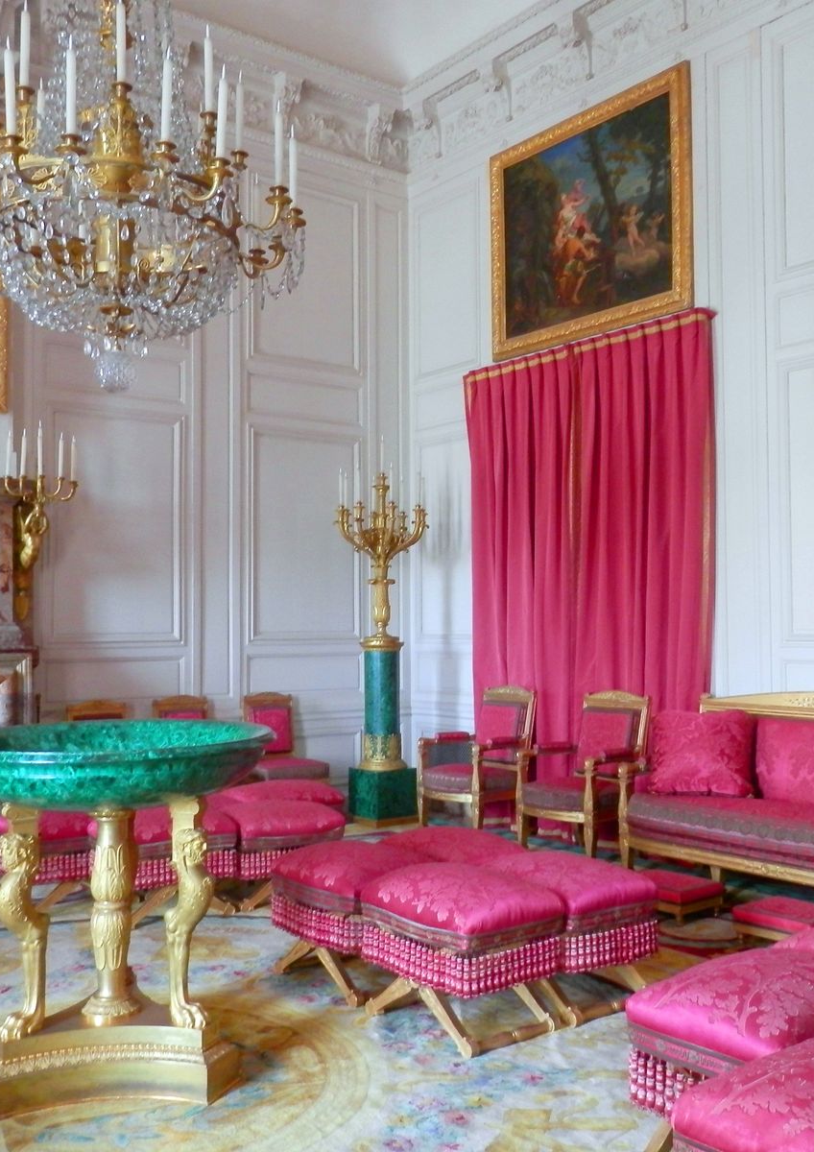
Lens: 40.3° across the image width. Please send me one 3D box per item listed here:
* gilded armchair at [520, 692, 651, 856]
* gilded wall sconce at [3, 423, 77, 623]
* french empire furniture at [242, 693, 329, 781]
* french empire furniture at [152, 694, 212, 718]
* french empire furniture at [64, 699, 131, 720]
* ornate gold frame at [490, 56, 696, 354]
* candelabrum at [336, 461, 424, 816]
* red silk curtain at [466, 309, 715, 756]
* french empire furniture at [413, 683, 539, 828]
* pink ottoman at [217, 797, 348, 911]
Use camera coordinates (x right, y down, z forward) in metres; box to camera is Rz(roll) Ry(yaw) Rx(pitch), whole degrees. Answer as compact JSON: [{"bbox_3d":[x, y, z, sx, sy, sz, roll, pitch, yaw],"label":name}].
[{"bbox_3d":[1.169,1.288,7.430,0.620,1.028,0.640,-3,-3,44],"label":"gilded armchair"},{"bbox_3d":[-2.344,-0.333,7.117,0.400,1.271,0.440,-1,-2,7],"label":"gilded wall sconce"},{"bbox_3d":[-0.925,1.424,8.508,0.504,1.004,0.553,1,-3,-37],"label":"french empire furniture"},{"bbox_3d":[-1.403,1.332,7.513,0.490,1.000,0.540,1,-3,-38],"label":"french empire furniture"},{"bbox_3d":[-1.885,1.322,7.139,0.490,1.000,0.540,1,-3,-38],"label":"french empire furniture"},{"bbox_3d":[1.233,-2.462,7.789,0.100,1.586,1.883,1,-3,-38],"label":"ornate gold frame"},{"bbox_3d":[-0.206,0.542,8.777,0.718,2.774,0.718,1,-3,-37],"label":"candelabrum"},{"bbox_3d":[1.189,0.110,7.678,0.200,3.402,2.335,1,-3,-38],"label":"red silk curtain"},{"bbox_3d":[0.530,1.385,8.513,0.640,1.057,0.679,1,-3,-37],"label":"french empire furniture"},{"bbox_3d":[-0.753,1.566,6.419,0.660,0.533,0.485,1,-3,-37],"label":"pink ottoman"}]

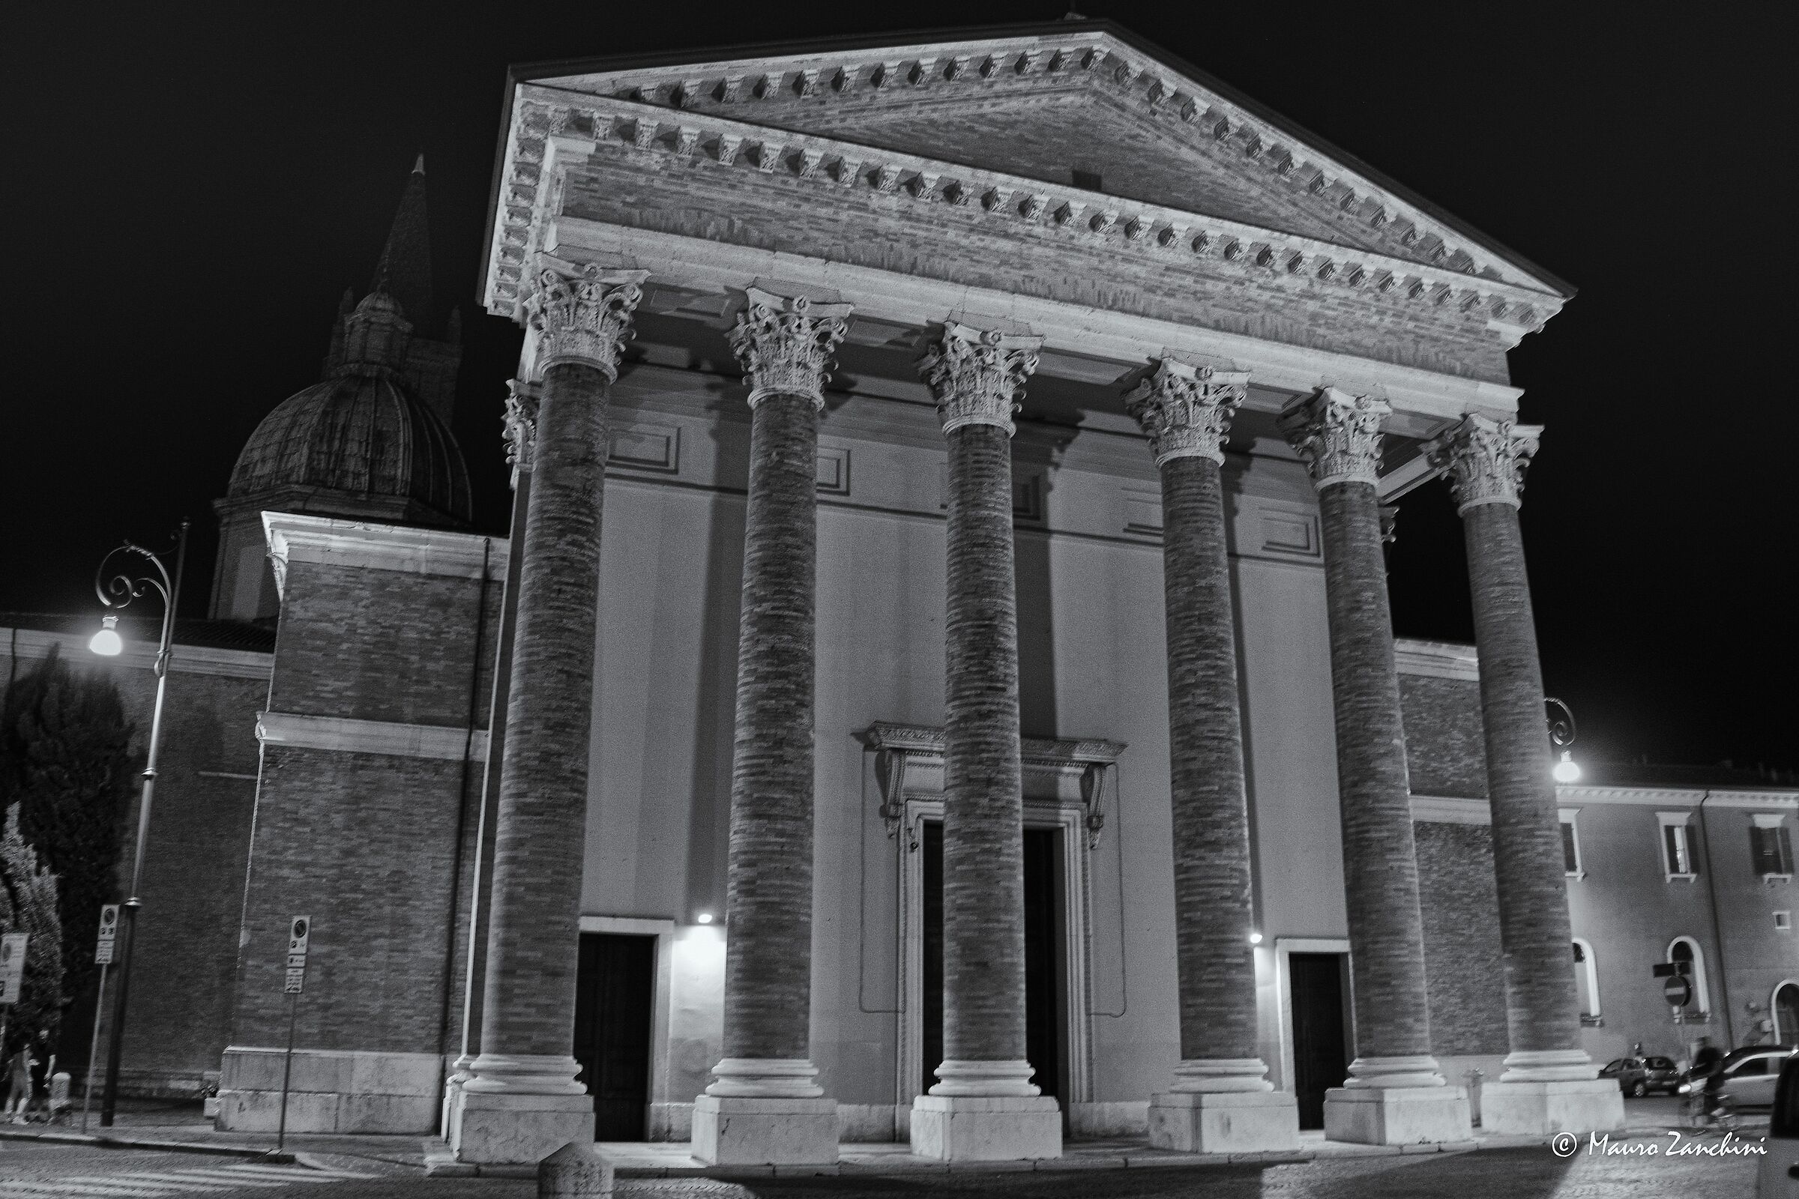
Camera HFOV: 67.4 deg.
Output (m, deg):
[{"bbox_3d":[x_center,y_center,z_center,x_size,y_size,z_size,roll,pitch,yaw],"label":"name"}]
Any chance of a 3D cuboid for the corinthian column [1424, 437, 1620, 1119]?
[{"bbox_3d":[11.069,2.942,24.304,1.689,12.646,1.689,6,-19,-17],"label":"corinthian column"}]

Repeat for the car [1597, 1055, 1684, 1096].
[{"bbox_3d":[25.564,16.882,48.068,1.680,1.480,3.900,6,-17,-17],"label":"car"}]

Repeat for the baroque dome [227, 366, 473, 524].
[{"bbox_3d":[-21.001,-6.072,51.557,9.000,6.000,9.000,6,-17,-18],"label":"baroque dome"}]

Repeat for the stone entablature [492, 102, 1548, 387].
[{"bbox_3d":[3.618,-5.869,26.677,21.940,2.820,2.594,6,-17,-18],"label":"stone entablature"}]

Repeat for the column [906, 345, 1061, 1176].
[{"bbox_3d":[1.284,1.921,21.271,1.689,12.646,1.689,6,-19,-17],"label":"column"}]

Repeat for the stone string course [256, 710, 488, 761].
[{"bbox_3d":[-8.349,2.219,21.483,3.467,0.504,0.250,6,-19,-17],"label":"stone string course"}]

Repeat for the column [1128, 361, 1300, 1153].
[{"bbox_3d":[5.044,2.317,22.411,1.689,12.646,1.689,6,-19,-17],"label":"column"}]

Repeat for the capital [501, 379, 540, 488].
[{"bbox_3d":[-7.012,-3.423,27.587,1.880,1.786,1.278,6,-17,-18],"label":"capital"}]

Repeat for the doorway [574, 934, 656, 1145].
[{"bbox_3d":[-4.592,6.915,21.323,1.345,3.198,0.300,6,-19,-17],"label":"doorway"}]

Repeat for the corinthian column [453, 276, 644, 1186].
[{"bbox_3d":[-4.897,1.249,19.359,1.689,12.646,1.689,6,-19,-17],"label":"corinthian column"}]

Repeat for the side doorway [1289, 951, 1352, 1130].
[{"bbox_3d":[7.886,8.229,25.188,1.345,3.198,0.300,6,-19,-17],"label":"side doorway"}]

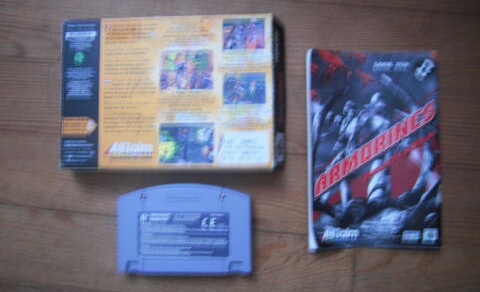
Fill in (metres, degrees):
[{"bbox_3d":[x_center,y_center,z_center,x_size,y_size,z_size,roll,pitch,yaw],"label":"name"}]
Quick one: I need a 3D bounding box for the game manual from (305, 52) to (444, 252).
[{"bbox_3d":[0.116,0.003,0.341,0.114,0.006,0.175,0,88,5],"label":"game manual"}]

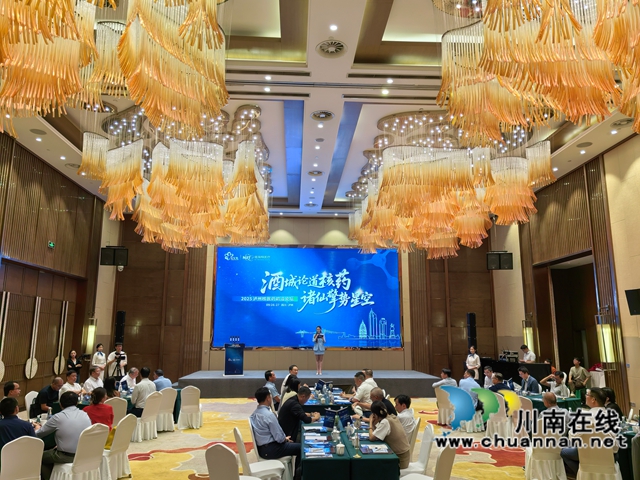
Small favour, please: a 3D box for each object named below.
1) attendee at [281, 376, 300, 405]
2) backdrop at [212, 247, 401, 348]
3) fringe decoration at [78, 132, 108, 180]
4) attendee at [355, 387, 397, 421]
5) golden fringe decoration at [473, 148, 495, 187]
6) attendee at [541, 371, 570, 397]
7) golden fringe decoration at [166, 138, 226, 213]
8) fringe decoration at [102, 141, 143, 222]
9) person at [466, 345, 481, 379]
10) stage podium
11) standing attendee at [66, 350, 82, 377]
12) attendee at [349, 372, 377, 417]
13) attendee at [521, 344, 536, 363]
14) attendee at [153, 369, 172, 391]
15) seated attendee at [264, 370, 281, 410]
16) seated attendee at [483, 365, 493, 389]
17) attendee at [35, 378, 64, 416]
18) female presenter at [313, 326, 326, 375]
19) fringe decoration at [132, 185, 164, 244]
[{"bbox_3d":[-0.413,3.115,9.063,0.750,1.240,0.480,1,-11,-3],"label":"attendee"},{"bbox_3d":[-0.460,2.338,20.684,7.750,4.100,0.120,1,-11,-3],"label":"backdrop"},{"bbox_3d":[-5.002,-1.849,11.025,0.610,1.044,0.550,1,-10,-3],"label":"fringe decoration"},{"bbox_3d":[0.832,2.730,7.055,0.800,1.240,0.530,1,-11,-3],"label":"attendee"},{"bbox_3d":[3.906,-1.736,11.927,0.484,0.893,0.500,1,-10,-3],"label":"golden fringe decoration"},{"bbox_3d":[5.130,3.508,10.852,0.780,1.270,0.550,7,-13,-33],"label":"attendee"},{"bbox_3d":[-3.102,-1.554,12.874,1.320,1.680,0.900,1,-11,-3],"label":"golden fringe decoration"},{"bbox_3d":[-4.576,-1.400,11.627,0.900,1.819,0.800,1,-10,-3],"label":"fringe decoration"},{"bbox_3d":[5.022,4.291,16.271,0.480,1.670,0.340,-3,-11,15],"label":"person"},{"bbox_3d":[-3.034,4.219,17.902,0.670,1.220,0.500,1,-11,-3],"label":"stage podium"},{"bbox_3d":[-6.785,3.834,13.703,0.480,1.600,0.360,7,-12,-32],"label":"standing attendee"},{"bbox_3d":[0.787,3.321,10.009,0.780,1.310,0.520,-3,-11,14],"label":"attendee"},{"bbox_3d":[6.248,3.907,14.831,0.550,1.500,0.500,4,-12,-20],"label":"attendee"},{"bbox_3d":[-3.542,3.530,11.078,0.540,1.280,0.780,8,-13,-36],"label":"attendee"},{"bbox_3d":[-0.779,3.243,9.837,0.750,1.280,0.500,1,-11,-3],"label":"seated attendee"},{"bbox_3d":[3.808,3.541,11.270,0.750,1.280,0.500,7,-13,-32],"label":"seated attendee"},{"bbox_3d":[-5.091,3.245,9.424,0.820,1.220,0.550,-4,-11,19],"label":"attendee"},{"bbox_3d":[-0.018,3.941,17.804,0.480,1.700,0.360,1,-10,-3],"label":"female presenter"},{"bbox_3d":[-5.188,-0.782,15.103,1.000,1.866,0.650,1,-11,-3],"label":"fringe decoration"}]

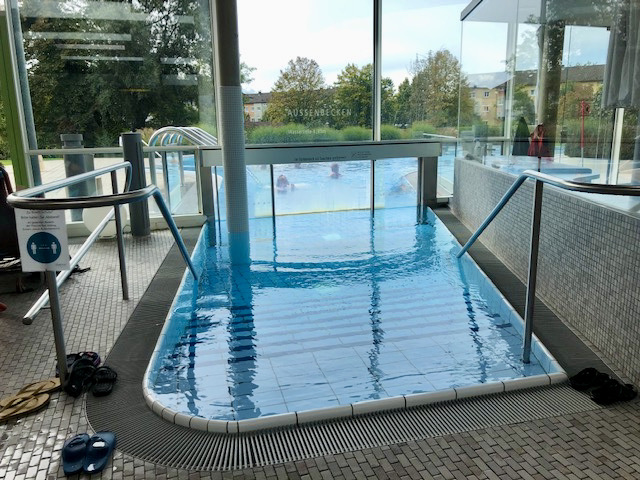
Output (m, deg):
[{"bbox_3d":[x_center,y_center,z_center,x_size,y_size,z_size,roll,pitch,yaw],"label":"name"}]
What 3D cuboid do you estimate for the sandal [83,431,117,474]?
[{"bbox_3d":[-0.880,0.828,2.075,0.100,0.070,0.245,-3,12,-10],"label":"sandal"}]

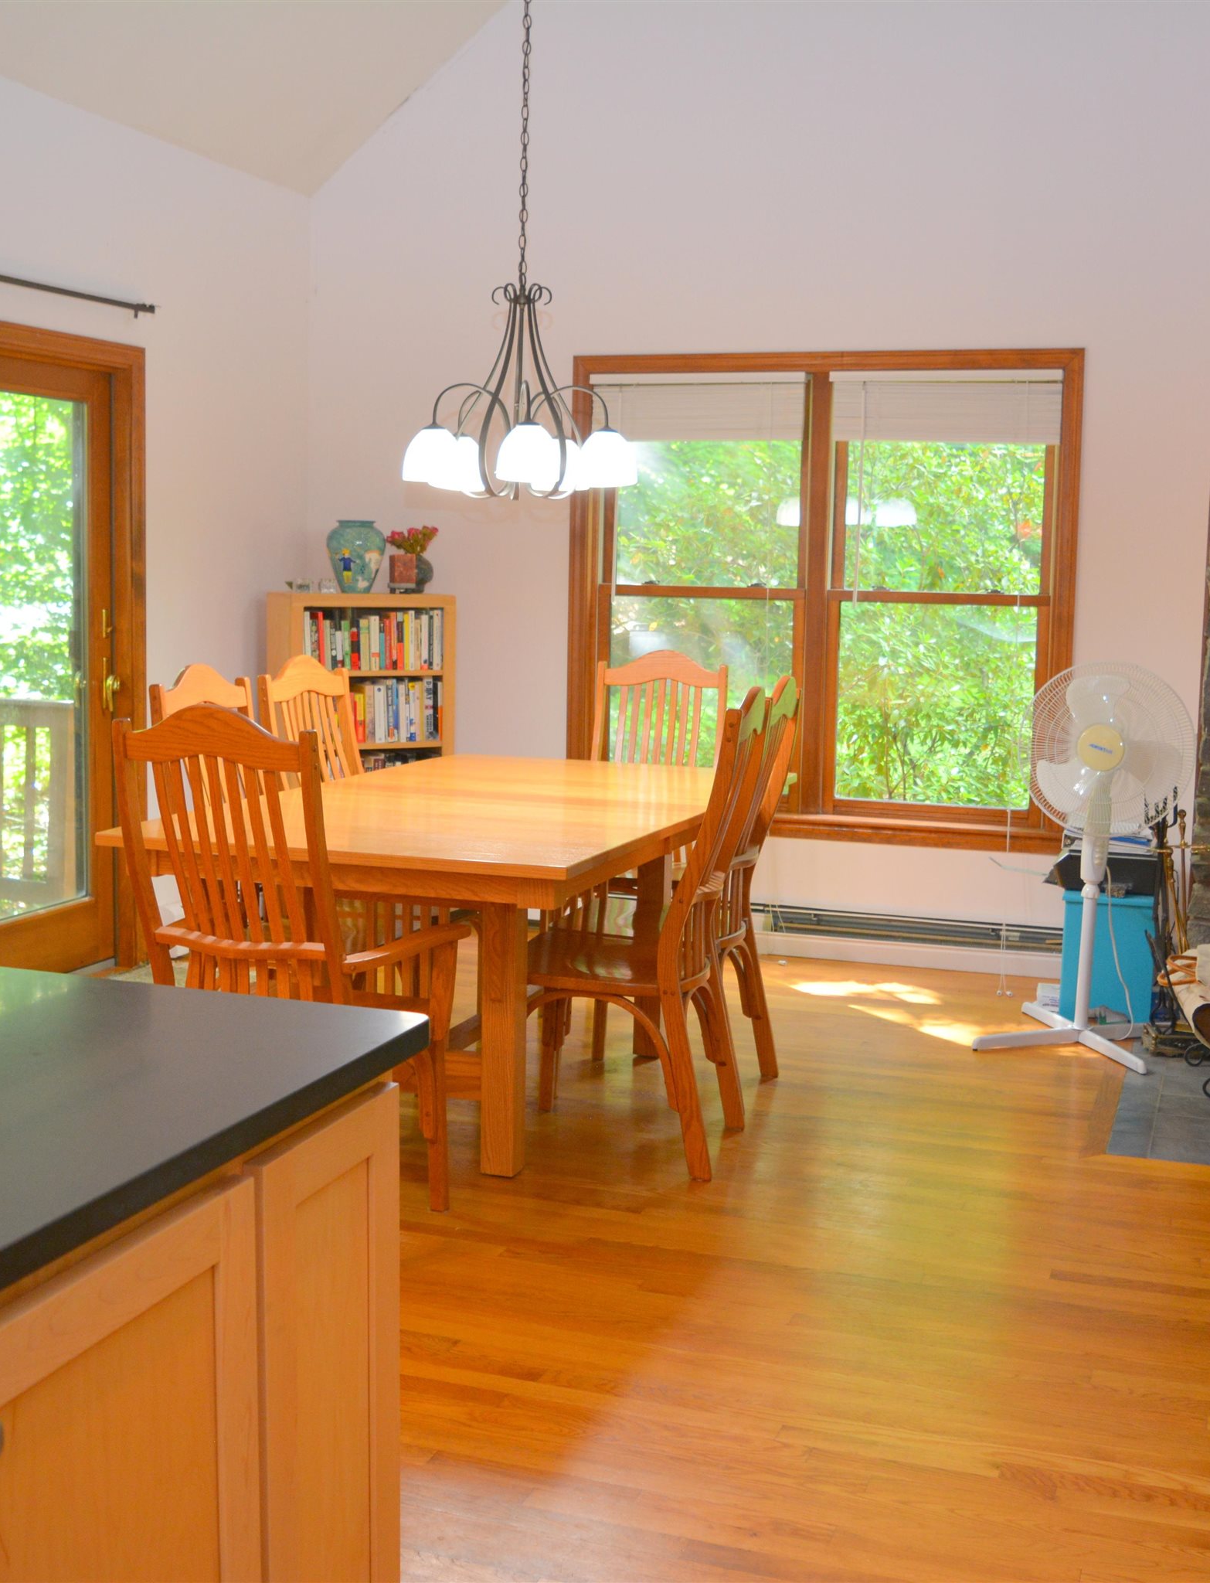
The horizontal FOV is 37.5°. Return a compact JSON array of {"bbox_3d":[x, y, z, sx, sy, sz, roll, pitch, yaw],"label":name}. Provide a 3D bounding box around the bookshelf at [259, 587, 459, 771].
[{"bbox_3d":[-0.904,-0.086,6.620,0.629,1.290,0.292,-3,8,-28],"label":"bookshelf"}]

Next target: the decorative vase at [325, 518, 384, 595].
[{"bbox_3d":[-0.913,-0.857,6.508,0.217,0.273,0.217,-3,8,-28],"label":"decorative vase"}]

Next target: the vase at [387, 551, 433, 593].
[{"bbox_3d":[-0.745,-0.838,6.792,0.159,0.147,0.159,-2,7,-24],"label":"vase"}]

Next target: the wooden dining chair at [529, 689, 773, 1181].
[{"bbox_3d":[0.079,0.307,4.373,0.626,1.152,0.477,3,7,19],"label":"wooden dining chair"}]

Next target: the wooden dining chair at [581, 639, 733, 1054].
[{"bbox_3d":[0.089,0.131,5.714,0.462,1.124,0.592,4,8,20],"label":"wooden dining chair"}]

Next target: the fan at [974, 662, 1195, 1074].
[{"bbox_3d":[1.489,0.199,5.415,0.566,1.172,0.606,5,8,27],"label":"fan"}]

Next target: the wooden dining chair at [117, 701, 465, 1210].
[{"bbox_3d":[-0.669,0.377,3.667,0.602,1.134,0.592,4,8,20],"label":"wooden dining chair"}]

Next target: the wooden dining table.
[{"bbox_3d":[-0.315,0.393,5.281,1.241,0.752,2.244,3,7,19],"label":"wooden dining table"}]

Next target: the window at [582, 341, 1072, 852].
[{"bbox_3d":[0.762,-0.709,6.600,1.877,1.767,0.129,3,7,19],"label":"window"}]

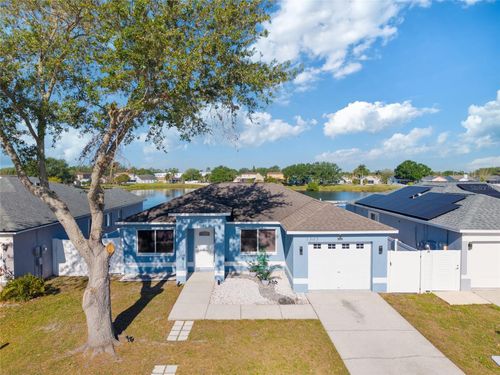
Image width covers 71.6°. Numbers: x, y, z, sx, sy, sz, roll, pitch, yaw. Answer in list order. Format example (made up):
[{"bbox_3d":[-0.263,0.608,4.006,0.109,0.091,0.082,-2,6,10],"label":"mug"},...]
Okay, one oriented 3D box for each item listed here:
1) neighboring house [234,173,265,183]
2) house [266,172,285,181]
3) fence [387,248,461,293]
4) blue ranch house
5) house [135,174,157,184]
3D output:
[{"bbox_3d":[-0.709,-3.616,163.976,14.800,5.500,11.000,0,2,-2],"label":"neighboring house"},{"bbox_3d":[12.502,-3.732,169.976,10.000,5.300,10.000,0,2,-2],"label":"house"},{"bbox_3d":[7.657,3.700,15.160,3.280,1.840,0.120,0,2,-2],"label":"fence"},{"bbox_3d":[-0.279,2.069,20.426,12.750,4.600,12.000,0,2,-2],"label":"blue ranch house"},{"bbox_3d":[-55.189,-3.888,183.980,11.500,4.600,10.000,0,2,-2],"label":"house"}]

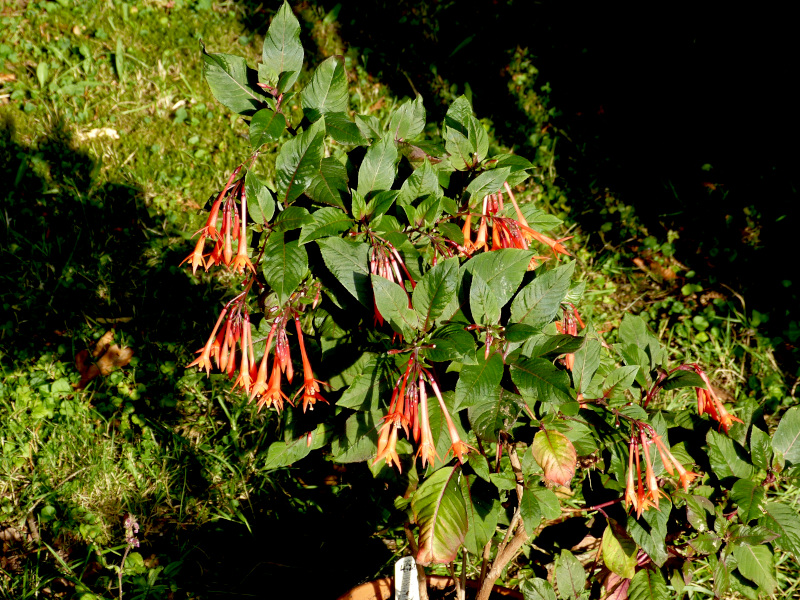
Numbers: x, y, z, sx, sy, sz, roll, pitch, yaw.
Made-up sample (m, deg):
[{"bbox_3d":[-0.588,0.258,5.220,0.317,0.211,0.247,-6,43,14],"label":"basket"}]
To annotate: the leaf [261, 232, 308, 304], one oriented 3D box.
[{"bbox_3d":[-0.085,-0.023,1.914,0.033,0.056,0.012,1,-12,0],"label":"leaf"}]

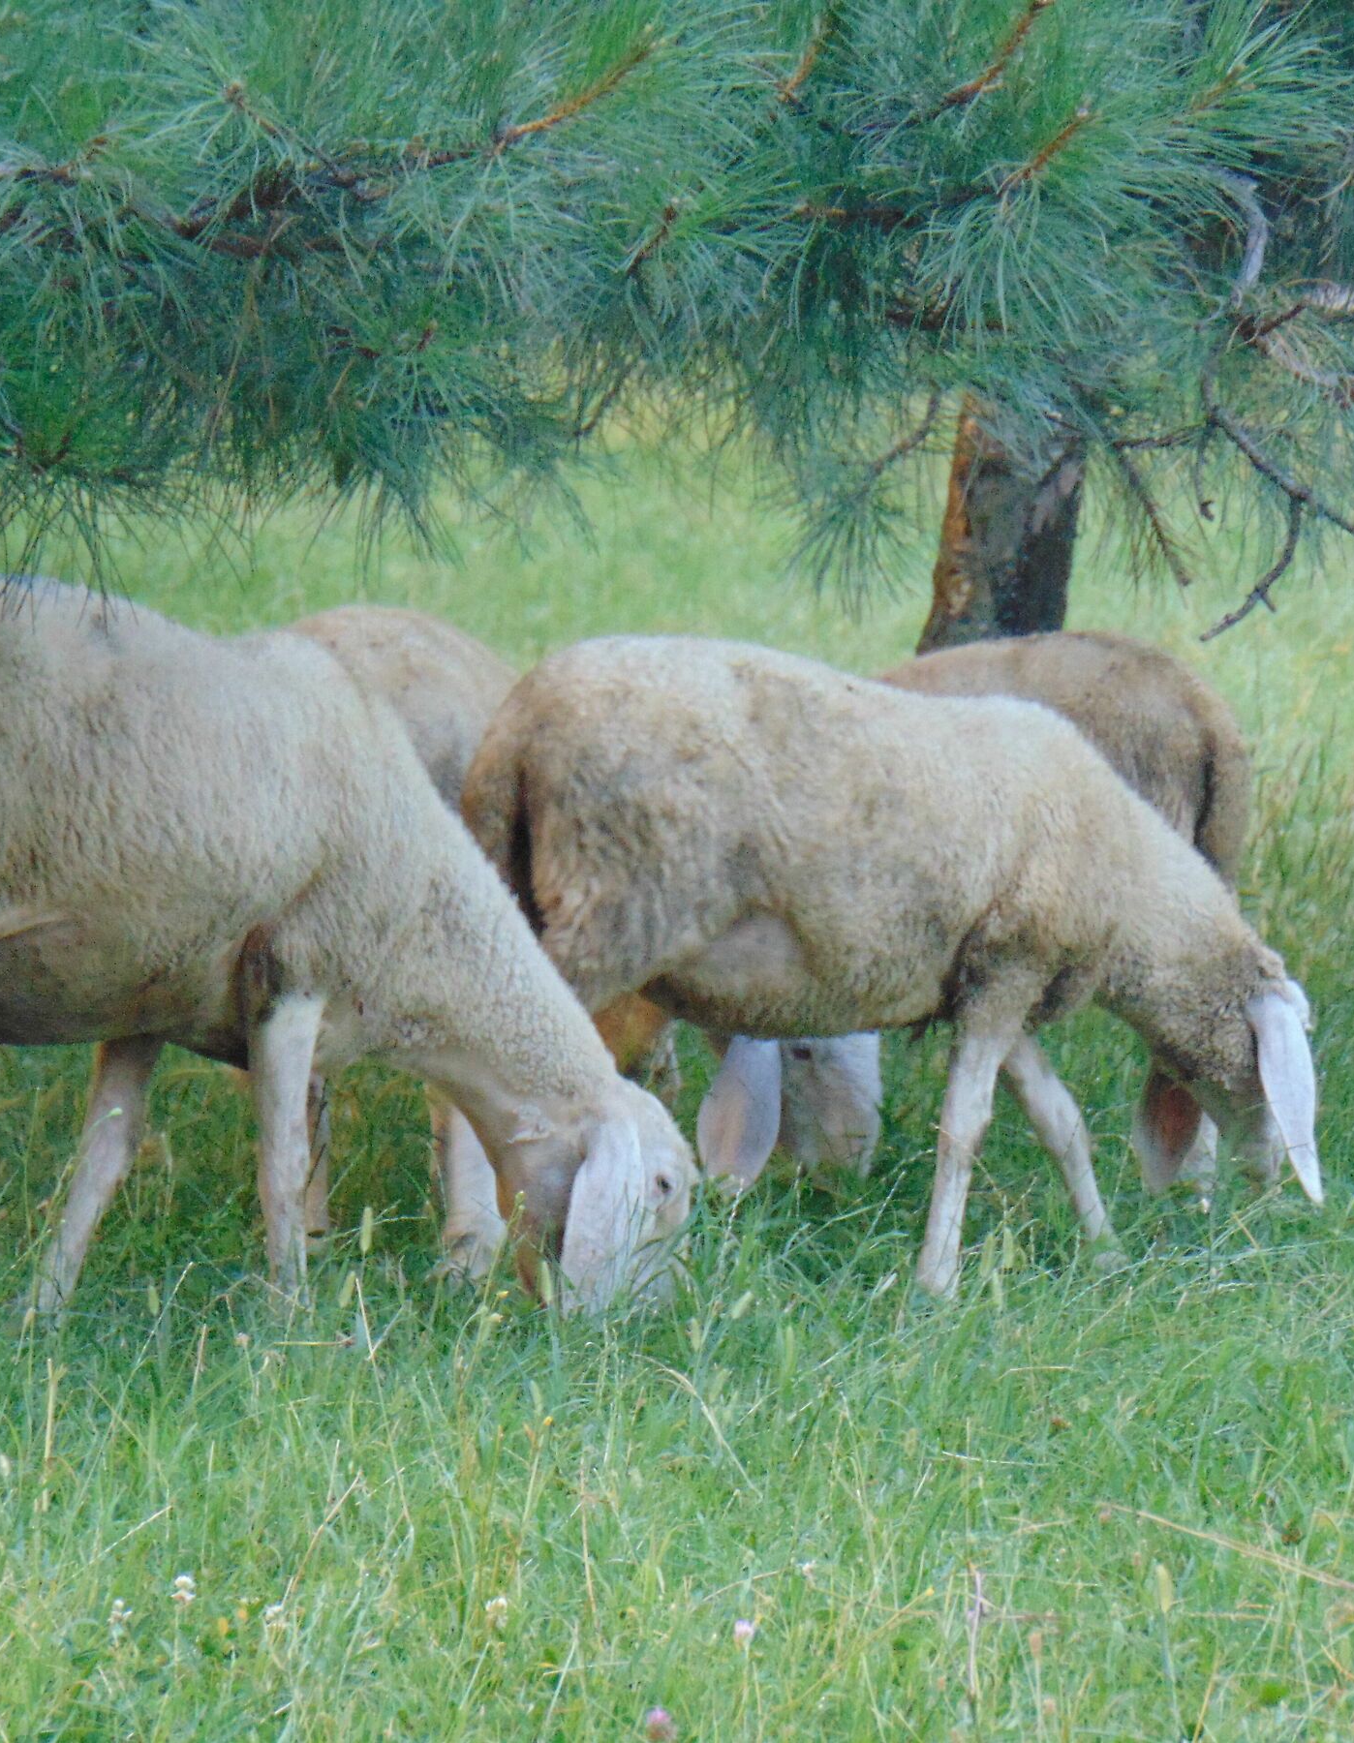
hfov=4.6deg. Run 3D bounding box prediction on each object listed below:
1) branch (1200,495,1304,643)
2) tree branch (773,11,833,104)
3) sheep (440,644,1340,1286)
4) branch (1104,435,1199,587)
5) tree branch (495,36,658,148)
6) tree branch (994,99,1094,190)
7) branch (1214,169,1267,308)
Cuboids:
[{"bbox_3d":[0.582,-0.307,17.000,0.103,0.145,0.070,0,3,0],"label":"branch"},{"bbox_3d":[0.127,-0.814,16.800,0.060,0.096,0.040,0,3,0],"label":"tree branch"},{"bbox_3d":[0.229,0.110,18.000,1.000,0.730,0.340,-2,4,-27],"label":"sheep"},{"bbox_3d":[0.480,-0.363,17.000,0.094,0.151,0.060,0,3,0],"label":"branch"},{"bbox_3d":[-0.100,-0.771,16.600,0.162,0.111,0.080,0,3,0],"label":"tree branch"},{"bbox_3d":[0.366,-0.720,16.700,0.098,0.090,0.050,0,3,0],"label":"tree branch"},{"bbox_3d":[0.570,-0.641,17.000,0.053,0.140,0.060,0,3,0],"label":"branch"}]

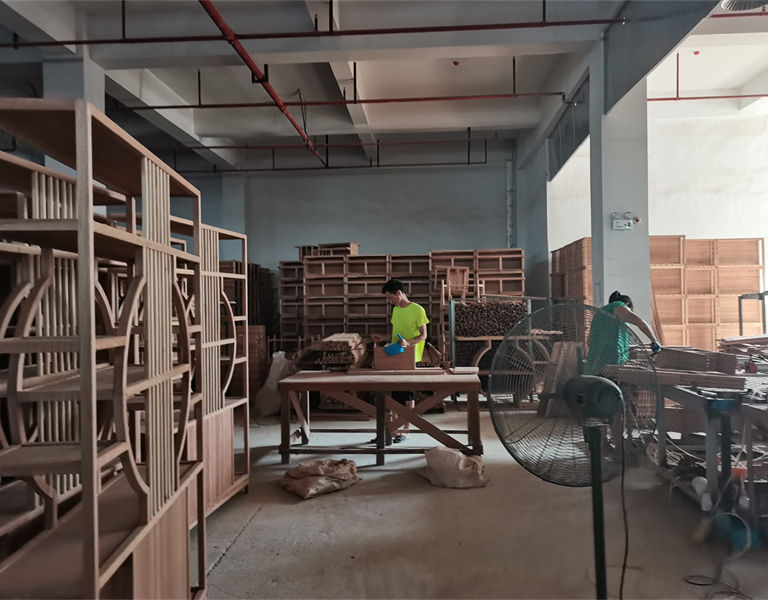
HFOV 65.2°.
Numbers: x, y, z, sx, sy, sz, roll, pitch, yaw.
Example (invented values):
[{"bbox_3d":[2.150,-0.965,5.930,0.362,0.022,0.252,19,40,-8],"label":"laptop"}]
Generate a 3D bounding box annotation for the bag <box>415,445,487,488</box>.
[{"bbox_3d":[0.563,1.337,4.909,0.560,0.240,0.450,-1,0,4],"label":"bag"}]

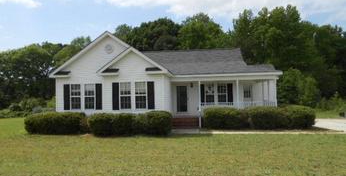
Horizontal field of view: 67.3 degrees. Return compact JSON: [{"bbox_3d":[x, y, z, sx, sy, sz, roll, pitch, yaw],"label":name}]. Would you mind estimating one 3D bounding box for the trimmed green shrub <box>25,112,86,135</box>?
[{"bbox_3d":[-6.722,1.975,14.799,3.584,1.158,1.515,-1,-2,6],"label":"trimmed green shrub"}]

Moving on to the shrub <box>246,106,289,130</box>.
[{"bbox_3d":[5.609,1.750,15.429,2.381,1.302,1.616,-1,-2,6],"label":"shrub"}]

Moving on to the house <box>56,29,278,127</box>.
[{"bbox_3d":[0.231,-0.285,19.860,14.039,5.909,11.615,-1,-2,6],"label":"house"}]

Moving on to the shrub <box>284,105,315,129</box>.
[{"bbox_3d":[7.607,1.707,15.719,1.847,1.296,1.717,-1,-2,6],"label":"shrub"}]

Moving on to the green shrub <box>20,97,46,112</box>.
[{"bbox_3d":[-16.894,2.150,31.500,3.149,2.119,2.700,-1,-2,6],"label":"green shrub"}]

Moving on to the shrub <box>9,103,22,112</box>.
[{"bbox_3d":[-18.166,2.364,30.000,1.615,1.384,1.700,-1,-2,6],"label":"shrub"}]

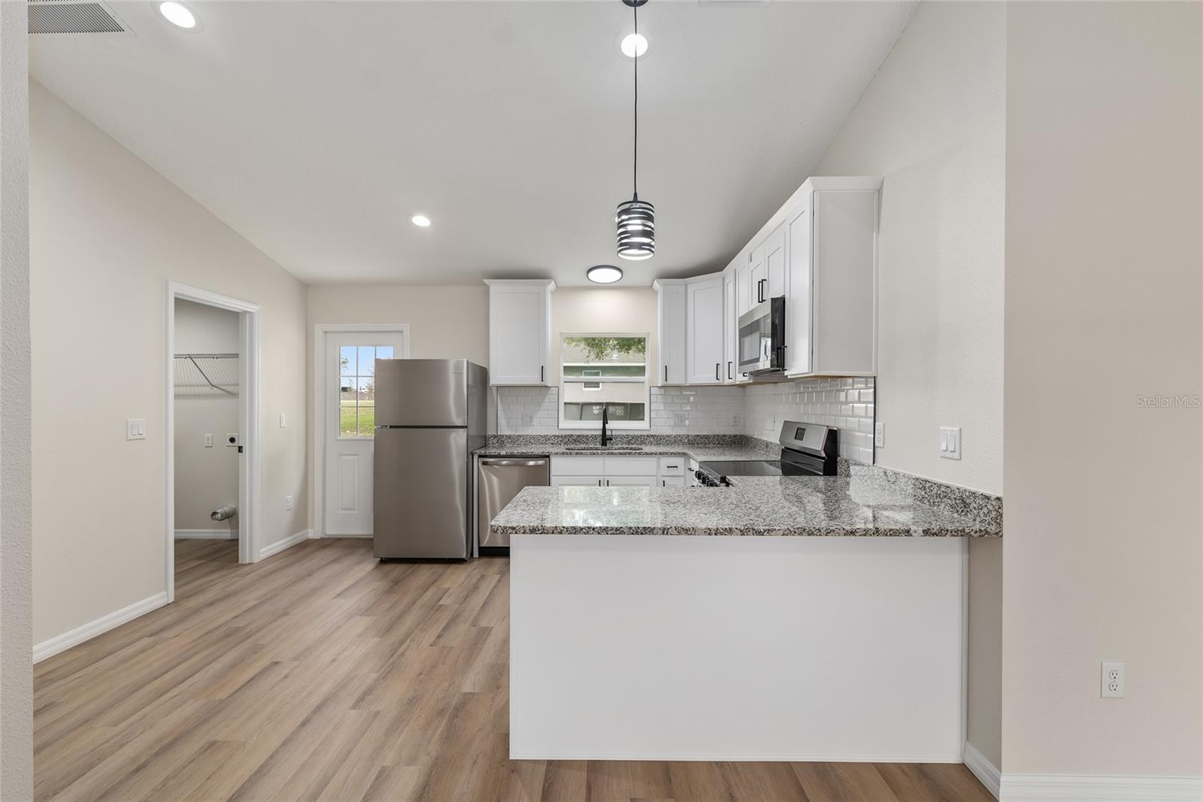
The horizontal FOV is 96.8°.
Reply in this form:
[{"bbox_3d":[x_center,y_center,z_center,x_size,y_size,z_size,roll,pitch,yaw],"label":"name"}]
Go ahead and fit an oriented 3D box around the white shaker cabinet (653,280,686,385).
[{"bbox_3d":[0.648,-0.620,5.022,0.250,0.955,0.335,0,0,1],"label":"white shaker cabinet"}]

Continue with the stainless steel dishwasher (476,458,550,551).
[{"bbox_3d":[-0.744,0.901,4.846,0.605,0.855,0.610,0,0,1],"label":"stainless steel dishwasher"}]

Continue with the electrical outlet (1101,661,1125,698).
[{"bbox_3d":[1.729,0.942,1.801,0.078,0.121,0.010,0,0,1],"label":"electrical outlet"}]

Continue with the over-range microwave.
[{"bbox_3d":[1.196,-0.390,3.457,0.431,0.406,0.760,0,0,0],"label":"over-range microwave"}]

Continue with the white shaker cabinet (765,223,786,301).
[{"bbox_3d":[1.205,-0.812,3.220,0.320,0.400,0.390,0,0,1],"label":"white shaker cabinet"}]

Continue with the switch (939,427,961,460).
[{"bbox_3d":[1.357,0.165,2.084,0.010,0.118,0.121,0,0,1],"label":"switch"}]

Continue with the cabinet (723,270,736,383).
[{"bbox_3d":[1.230,-0.617,4.439,0.368,0.955,0.395,0,0,0],"label":"cabinet"}]

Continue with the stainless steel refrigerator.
[{"bbox_3d":[-1.488,0.490,4.802,0.768,1.680,0.770,0,0,1],"label":"stainless steel refrigerator"}]

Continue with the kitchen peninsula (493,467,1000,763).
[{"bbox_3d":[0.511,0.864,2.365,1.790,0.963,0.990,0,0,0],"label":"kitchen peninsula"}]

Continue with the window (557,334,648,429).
[{"bbox_3d":[0.033,-0.190,5.280,0.891,0.936,0.080,0,0,0],"label":"window"}]

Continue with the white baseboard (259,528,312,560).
[{"bbox_3d":[-2.860,1.282,4.844,0.015,0.087,0.710,0,0,1],"label":"white baseboard"}]

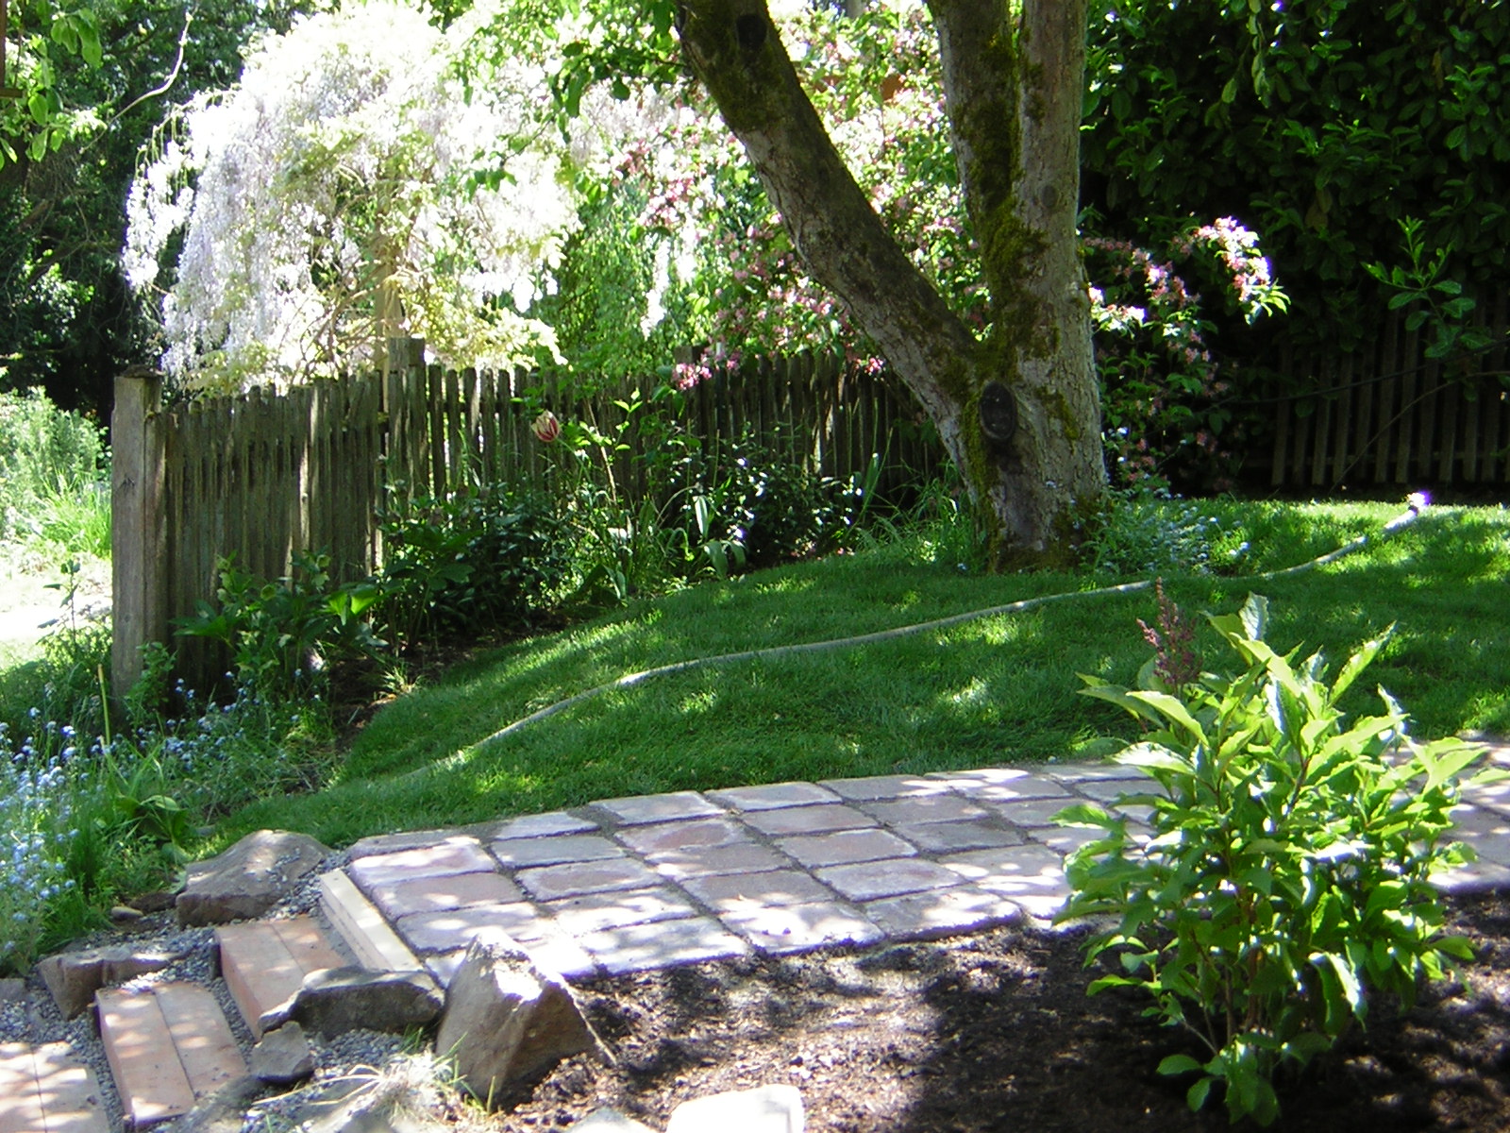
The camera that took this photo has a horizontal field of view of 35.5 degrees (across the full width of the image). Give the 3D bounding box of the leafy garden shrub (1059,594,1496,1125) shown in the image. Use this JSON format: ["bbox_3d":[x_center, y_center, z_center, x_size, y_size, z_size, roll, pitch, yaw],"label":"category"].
[{"bbox_3d":[0.757,0.400,3.400,0.620,0.740,0.580,1,11,0],"label":"leafy garden shrub"}]

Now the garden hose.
[{"bbox_3d":[0.690,0.103,6.070,3.550,0.210,0.300,-7,14,-36],"label":"garden hose"}]

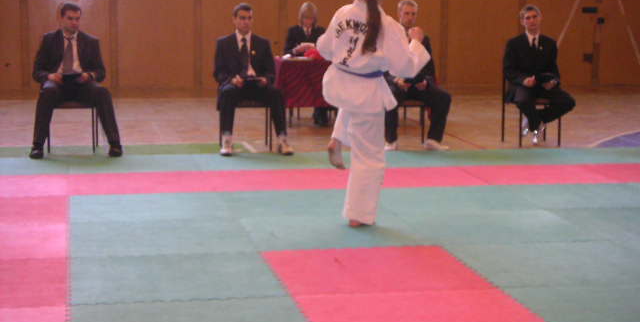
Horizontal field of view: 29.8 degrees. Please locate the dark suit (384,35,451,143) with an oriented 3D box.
[{"bbox_3d":[0.835,-0.678,11.047,0.660,0.990,0.600,-1,8,-12],"label":"dark suit"}]

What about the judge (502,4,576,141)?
[{"bbox_3d":[2.058,-0.807,11.268,0.630,1.310,0.670,-1,8,-12],"label":"judge"}]

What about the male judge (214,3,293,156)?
[{"bbox_3d":[-0.601,-0.738,10.651,0.670,1.290,0.750,-1,8,-12],"label":"male judge"}]

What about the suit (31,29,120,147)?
[{"bbox_3d":[-2.124,-0.646,10.418,0.750,1.000,0.630,-1,8,-12],"label":"suit"}]

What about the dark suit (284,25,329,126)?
[{"bbox_3d":[-0.103,-0.986,12.943,0.540,0.970,0.600,-1,8,-12],"label":"dark suit"}]

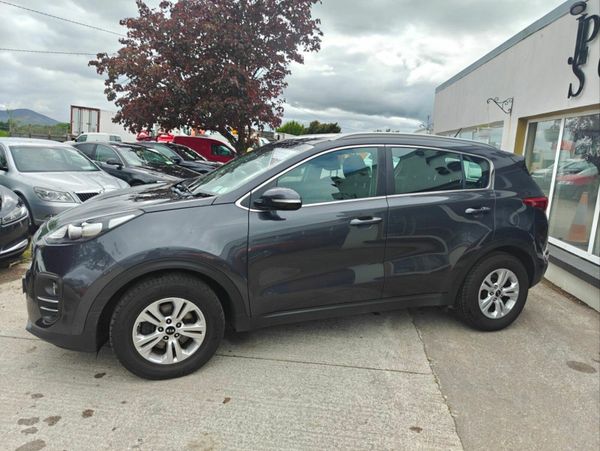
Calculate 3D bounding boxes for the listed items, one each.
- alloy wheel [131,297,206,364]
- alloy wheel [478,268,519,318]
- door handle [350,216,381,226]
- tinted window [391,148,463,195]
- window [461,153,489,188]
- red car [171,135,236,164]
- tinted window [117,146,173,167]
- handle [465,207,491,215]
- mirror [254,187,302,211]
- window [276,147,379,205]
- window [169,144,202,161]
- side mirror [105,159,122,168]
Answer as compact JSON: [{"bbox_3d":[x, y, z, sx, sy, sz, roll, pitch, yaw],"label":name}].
[{"bbox_3d":[-0.847,0.655,2.711,0.443,0.443,0.170,-2,11,-20],"label":"alloy wheel"},{"bbox_3d":[1.675,0.575,3.591,0.445,0.445,0.180,-2,11,-20],"label":"alloy wheel"},{"bbox_3d":[0.475,-0.030,2.974,0.245,0.045,0.055,-8,12,-19],"label":"door handle"},{"bbox_3d":[1.008,-0.421,3.243,0.650,0.360,0.050,-2,-9,-20],"label":"tinted window"},{"bbox_3d":[1.473,-0.449,3.490,0.303,0.298,0.050,-3,-12,-23],"label":"window"},{"bbox_3d":[-3.728,-2.816,17.560,4.250,1.820,1.820,2,10,3],"label":"red car"},{"bbox_3d":[-3.875,-1.705,10.367,0.903,0.076,1.391,39,25,19],"label":"tinted window"},{"bbox_3d":[1.412,-0.120,3.301,0.245,0.045,0.055,-7,12,-19],"label":"handle"},{"bbox_3d":[-0.129,-0.175,2.673,0.240,0.165,0.230,-2,11,-20],"label":"mirror"},{"bbox_3d":[0.226,-0.366,2.990,0.843,0.440,0.060,-2,-12,-20],"label":"window"},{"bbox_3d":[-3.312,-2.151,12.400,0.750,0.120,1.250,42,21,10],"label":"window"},{"bbox_3d":[-4.265,-1.403,9.546,0.210,0.185,0.250,7,12,29],"label":"side mirror"}]

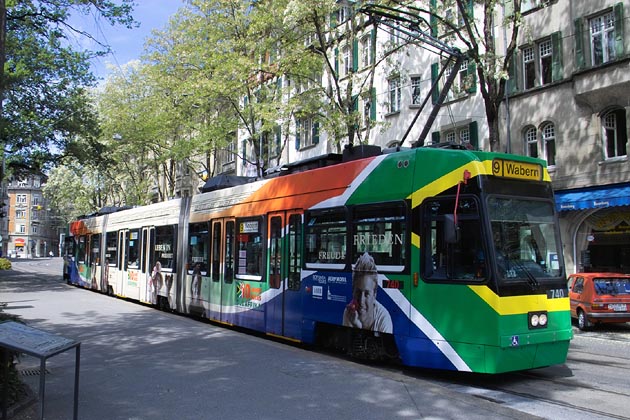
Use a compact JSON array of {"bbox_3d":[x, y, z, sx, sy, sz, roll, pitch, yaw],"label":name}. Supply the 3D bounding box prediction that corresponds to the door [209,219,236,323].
[{"bbox_3d":[-2.159,1.407,14.036,0.100,2.420,1.390,3,-5,-32],"label":"door"}]

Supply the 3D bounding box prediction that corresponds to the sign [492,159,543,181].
[{"bbox_3d":[2.800,-0.544,8.254,1.020,0.250,0.100,3,-5,-32],"label":"sign"}]

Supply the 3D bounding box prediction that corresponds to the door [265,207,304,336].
[{"bbox_3d":[-0.573,1.238,11.525,0.100,2.420,1.390,3,-5,-32],"label":"door"}]

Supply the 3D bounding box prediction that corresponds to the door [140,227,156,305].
[{"bbox_3d":[-5.352,1.746,19.091,0.100,2.420,1.360,3,-5,-32],"label":"door"}]

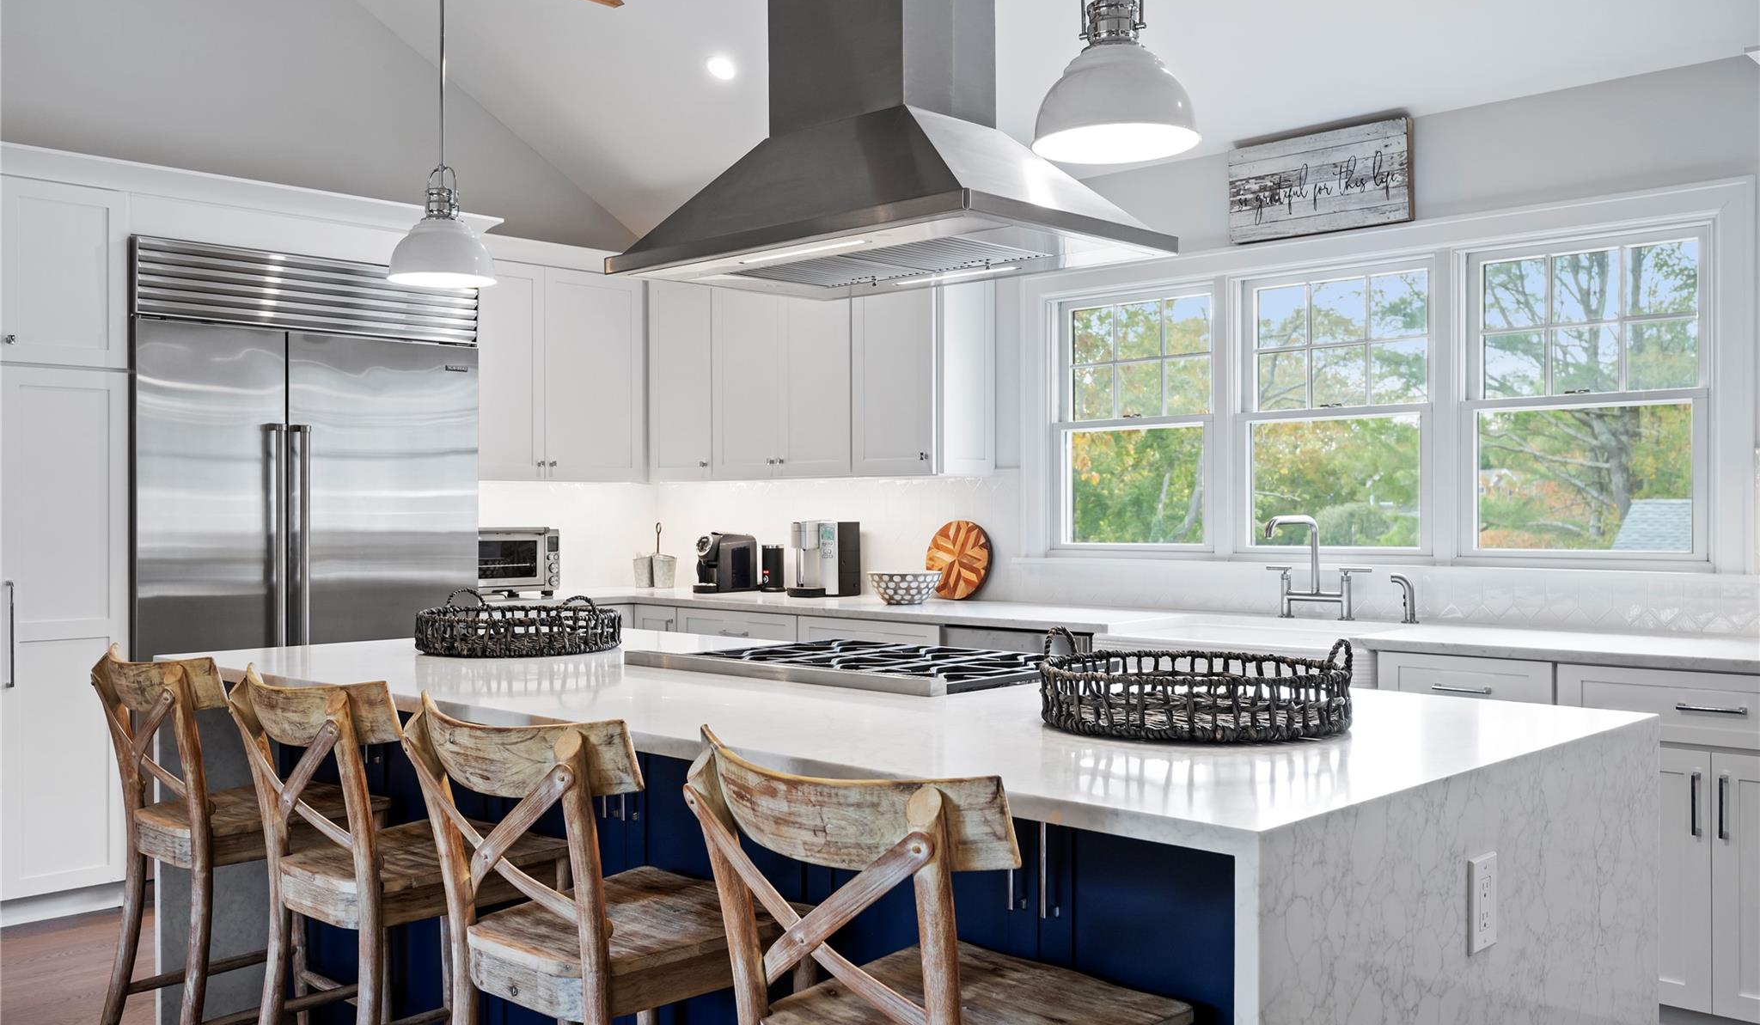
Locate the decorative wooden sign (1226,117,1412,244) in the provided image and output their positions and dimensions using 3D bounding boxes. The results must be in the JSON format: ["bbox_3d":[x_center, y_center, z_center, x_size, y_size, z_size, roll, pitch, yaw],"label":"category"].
[{"bbox_3d":[1.388,-1.045,4.658,0.610,0.306,0.032,0,0,44],"label":"decorative wooden sign"}]

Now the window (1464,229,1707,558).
[{"bbox_3d":[1.989,-0.329,4.173,0.675,0.920,0.080,0,0,44],"label":"window"}]

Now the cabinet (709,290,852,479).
[{"bbox_3d":[-0.299,-0.585,6.059,0.848,0.908,0.340,0,0,44],"label":"cabinet"}]

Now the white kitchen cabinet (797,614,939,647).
[{"bbox_3d":[0.161,0.816,5.417,0.710,0.884,0.630,0,0,44],"label":"white kitchen cabinet"}]

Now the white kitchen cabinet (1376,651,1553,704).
[{"bbox_3d":[1.695,0.805,3.949,0.451,0.884,0.630,0,0,44],"label":"white kitchen cabinet"}]

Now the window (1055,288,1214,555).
[{"bbox_3d":[0.904,-0.321,5.213,0.680,0.920,0.080,0,0,44],"label":"window"}]

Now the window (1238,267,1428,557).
[{"bbox_3d":[1.446,-0.325,4.694,0.680,0.920,0.080,0,0,44],"label":"window"}]

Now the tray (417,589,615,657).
[{"bbox_3d":[-0.903,0.272,3.682,0.499,0.137,0.499,0,0,0],"label":"tray"}]

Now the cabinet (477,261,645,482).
[{"bbox_3d":[-1.520,-0.580,6.277,0.350,0.908,0.985,0,0,44],"label":"cabinet"}]

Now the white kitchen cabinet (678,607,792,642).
[{"bbox_3d":[-0.351,0.819,5.907,0.708,0.884,0.630,0,0,44],"label":"white kitchen cabinet"}]

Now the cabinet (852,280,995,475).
[{"bbox_3d":[0.166,-0.588,5.615,0.438,0.908,0.340,0,0,44],"label":"cabinet"}]

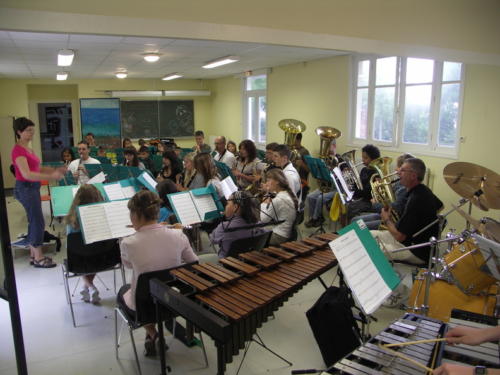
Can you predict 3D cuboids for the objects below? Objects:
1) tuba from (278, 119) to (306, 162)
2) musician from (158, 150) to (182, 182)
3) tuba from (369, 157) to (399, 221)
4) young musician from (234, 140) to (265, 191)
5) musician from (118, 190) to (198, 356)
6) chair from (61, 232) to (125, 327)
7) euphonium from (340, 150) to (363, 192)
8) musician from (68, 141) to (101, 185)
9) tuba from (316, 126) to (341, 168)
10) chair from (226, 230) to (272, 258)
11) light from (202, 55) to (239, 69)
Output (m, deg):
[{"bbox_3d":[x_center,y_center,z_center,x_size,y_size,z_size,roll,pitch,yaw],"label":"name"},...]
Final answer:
[{"bbox_3d":[0.697,-0.554,6.460,0.470,1.020,0.500,-12,25,-27],"label":"tuba"},{"bbox_3d":[-1.234,0.089,5.449,0.700,1.200,0.450,-10,14,-40],"label":"musician"},{"bbox_3d":[1.175,0.026,3.583,0.270,0.610,0.310,-12,10,22],"label":"tuba"},{"bbox_3d":[-0.100,-0.030,6.080,0.740,1.320,0.500,-10,14,-40],"label":"young musician"},{"bbox_3d":[-0.662,0.624,2.825,0.500,1.250,0.680,-7,13,-32],"label":"musician"},{"bbox_3d":[-1.329,0.688,3.428,0.470,0.790,0.520,-7,12,-29],"label":"chair"},{"bbox_3d":[1.219,-0.188,4.942,0.270,0.610,0.310,-22,10,-4],"label":"euphonium"},{"bbox_3d":[-2.427,-0.059,5.947,0.520,1.310,0.800,-2,11,-6],"label":"musician"},{"bbox_3d":[1.138,-0.404,6.031,0.440,0.950,0.460,-9,23,-20],"label":"tuba"},{"bbox_3d":[-0.106,0.753,3.338,0.520,0.800,0.460,9,14,40],"label":"chair"},{"bbox_3d":[-0.520,-1.995,6.441,0.200,0.080,1.300,-5,12,-25],"label":"light"}]

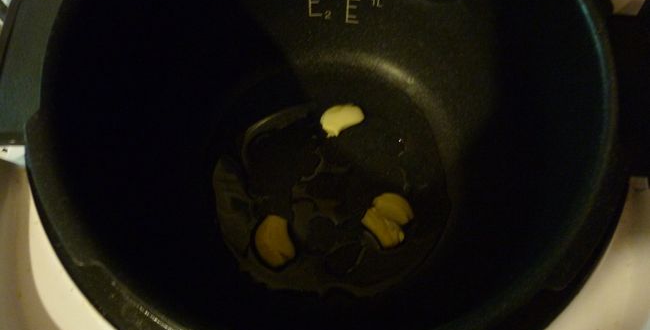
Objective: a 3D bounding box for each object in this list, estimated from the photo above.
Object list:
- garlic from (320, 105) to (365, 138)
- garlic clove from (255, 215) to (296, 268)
[{"bbox_3d":[0.011,-0.030,0.393,0.029,0.015,0.019,-28,73,-9],"label":"garlic"},{"bbox_3d":[-0.030,0.045,0.367,0.022,0.015,0.032,-15,71,-4],"label":"garlic clove"}]

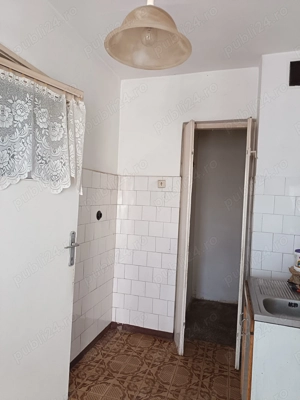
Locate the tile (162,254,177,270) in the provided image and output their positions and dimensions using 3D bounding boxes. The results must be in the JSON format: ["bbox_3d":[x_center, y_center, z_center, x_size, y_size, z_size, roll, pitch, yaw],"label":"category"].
[{"bbox_3d":[0.193,0.607,2.721,0.150,0.150,0.010,2,0,16],"label":"tile"}]

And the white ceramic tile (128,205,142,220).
[{"bbox_3d":[-0.144,0.132,2.777,0.150,0.150,0.010,2,0,17],"label":"white ceramic tile"}]

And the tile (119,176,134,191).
[{"bbox_3d":[-0.226,-0.172,2.803,0.150,0.150,0.010,2,0,17],"label":"tile"}]

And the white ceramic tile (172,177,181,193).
[{"bbox_3d":[0.264,-0.151,2.712,0.081,0.150,0.010,2,0,16],"label":"white ceramic tile"}]

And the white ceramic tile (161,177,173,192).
[{"bbox_3d":[0.173,-0.155,2.682,0.101,0.150,0.010,2,0,17],"label":"white ceramic tile"}]

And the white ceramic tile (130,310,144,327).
[{"bbox_3d":[-0.132,1.180,2.777,0.150,0.150,0.010,3,1,17],"label":"white ceramic tile"}]

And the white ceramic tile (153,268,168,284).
[{"bbox_3d":[0.100,0.740,2.704,0.150,0.150,0.010,3,1,17],"label":"white ceramic tile"}]

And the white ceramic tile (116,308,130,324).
[{"bbox_3d":[-0.272,1.178,2.812,0.150,0.150,0.010,2,0,17],"label":"white ceramic tile"}]

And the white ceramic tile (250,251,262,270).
[{"bbox_3d":[0.864,0.487,2.239,0.076,0.150,0.010,2,0,17],"label":"white ceramic tile"}]

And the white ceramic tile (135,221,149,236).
[{"bbox_3d":[-0.084,0.282,2.769,0.150,0.150,0.010,2,0,17],"label":"white ceramic tile"}]

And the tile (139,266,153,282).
[{"bbox_3d":[-0.038,0.749,2.786,0.150,0.150,0.010,2,0,16],"label":"tile"}]

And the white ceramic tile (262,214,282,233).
[{"bbox_3d":[0.972,0.186,2.206,0.150,0.150,0.010,2,0,17],"label":"white ceramic tile"}]

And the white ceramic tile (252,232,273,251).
[{"bbox_3d":[0.903,0.333,2.227,0.150,0.150,0.010,3,1,17],"label":"white ceramic tile"}]

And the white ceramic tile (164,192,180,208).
[{"bbox_3d":[0.224,-0.003,2.666,0.148,0.150,0.010,2,0,17],"label":"white ceramic tile"}]

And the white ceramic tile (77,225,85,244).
[{"bbox_3d":[-0.558,0.272,2.217,0.010,0.150,0.150,2,1,17],"label":"white ceramic tile"}]

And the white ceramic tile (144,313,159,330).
[{"bbox_3d":[0.011,1.187,2.732,0.150,0.150,0.010,3,1,17],"label":"white ceramic tile"}]

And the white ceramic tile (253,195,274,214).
[{"bbox_3d":[0.922,0.035,2.248,0.150,0.150,0.010,2,1,18],"label":"white ceramic tile"}]

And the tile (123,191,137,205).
[{"bbox_3d":[-0.209,-0.023,2.810,0.150,0.150,0.010,2,0,17],"label":"tile"}]

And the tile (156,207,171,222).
[{"bbox_3d":[0.136,0.141,2.704,0.150,0.150,0.010,2,0,17],"label":"tile"}]

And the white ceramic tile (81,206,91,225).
[{"bbox_3d":[-0.518,0.122,2.260,0.010,0.150,0.149,2,0,17],"label":"white ceramic tile"}]

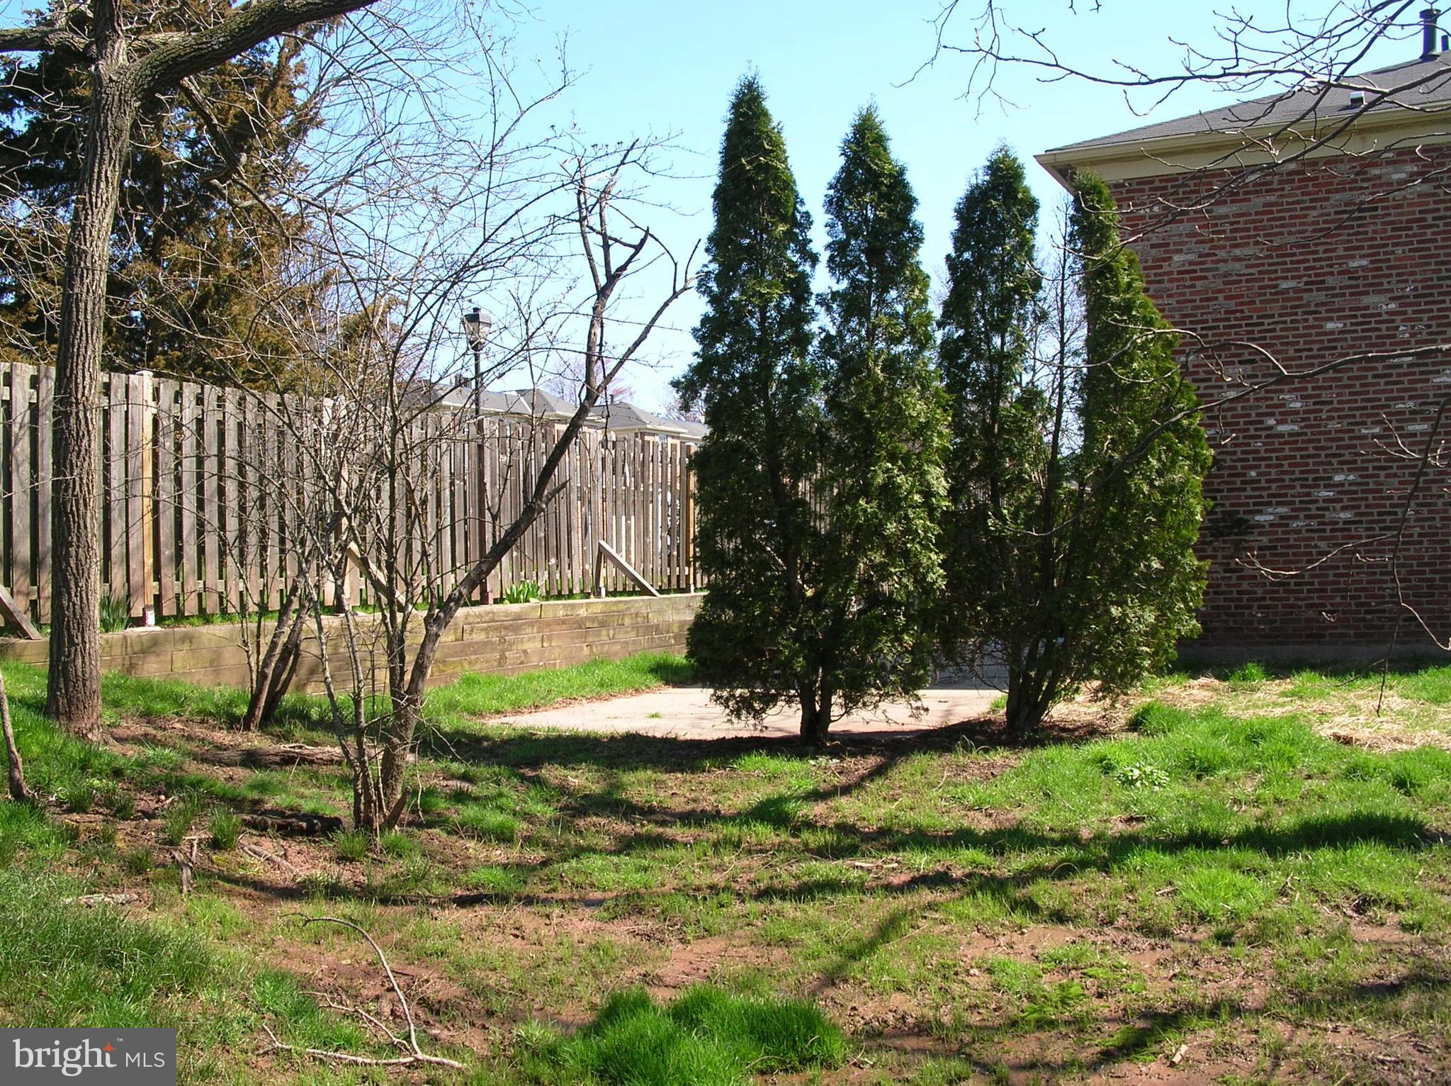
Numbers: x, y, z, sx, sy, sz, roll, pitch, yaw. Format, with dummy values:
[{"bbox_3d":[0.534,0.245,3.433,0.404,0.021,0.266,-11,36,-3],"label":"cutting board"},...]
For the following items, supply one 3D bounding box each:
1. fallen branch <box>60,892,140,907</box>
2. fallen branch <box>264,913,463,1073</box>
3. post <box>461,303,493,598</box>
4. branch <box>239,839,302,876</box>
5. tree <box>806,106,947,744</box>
[{"bbox_3d":[-2.536,1.446,6.116,0.320,0.055,0.080,-2,0,-6],"label":"fallen branch"},{"bbox_3d":[-1.373,1.482,5.025,0.516,0.220,1.563,-1,-1,-30],"label":"fallen branch"},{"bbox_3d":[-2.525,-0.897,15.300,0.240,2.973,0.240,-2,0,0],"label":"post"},{"bbox_3d":[-2.203,1.494,7.221,0.087,0.090,0.820,-1,-1,-35],"label":"branch"},{"bbox_3d":[1.140,-0.899,11.445,1.030,4.764,1.050,-2,0,0],"label":"tree"}]

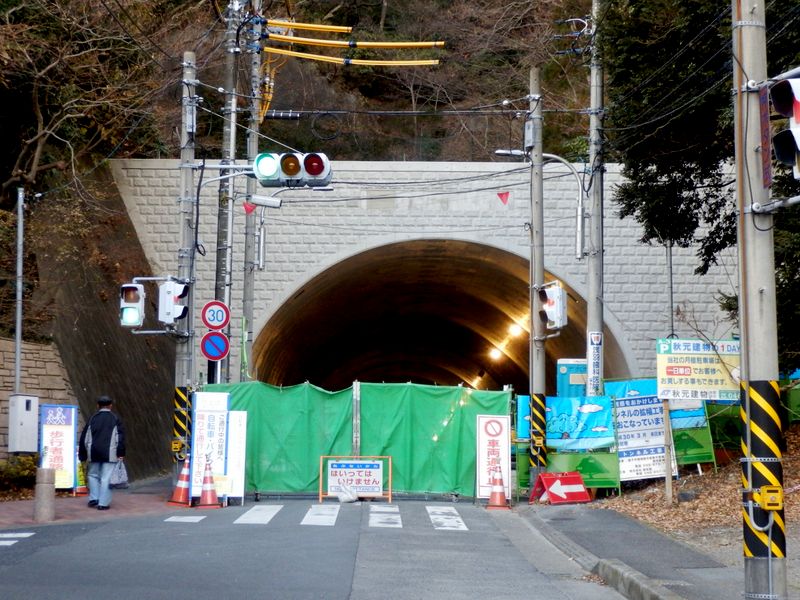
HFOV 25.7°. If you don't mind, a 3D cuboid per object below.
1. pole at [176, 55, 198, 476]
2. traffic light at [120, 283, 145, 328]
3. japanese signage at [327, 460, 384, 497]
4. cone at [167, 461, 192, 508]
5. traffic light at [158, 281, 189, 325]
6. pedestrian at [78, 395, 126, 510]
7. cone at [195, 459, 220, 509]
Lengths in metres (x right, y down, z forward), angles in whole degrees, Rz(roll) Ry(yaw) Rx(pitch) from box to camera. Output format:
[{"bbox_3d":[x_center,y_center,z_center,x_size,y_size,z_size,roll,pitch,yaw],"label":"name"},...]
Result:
[{"bbox_3d":[-3.429,-0.468,28.211,0.270,7.120,0.270,0,-3,0],"label":"pole"},{"bbox_3d":[-4.272,0.088,28.000,0.370,0.710,0.400,0,-3,6],"label":"traffic light"},{"bbox_3d":[-0.709,2.846,28.000,0.880,0.580,0.070,0,-8,0],"label":"japanese signage"},{"bbox_3d":[-3.269,2.716,26.100,0.380,0.706,0.380,0,-4,0],"label":"cone"},{"bbox_3d":[-3.611,0.040,28.000,0.410,0.700,0.370,-1,-3,9],"label":"traffic light"},{"bbox_3d":[-4.370,2.240,25.800,0.630,1.675,0.420,0,-4,5],"label":"pedestrian"},{"bbox_3d":[-2.831,2.717,25.900,0.380,0.715,0.380,0,-4,0],"label":"cone"}]

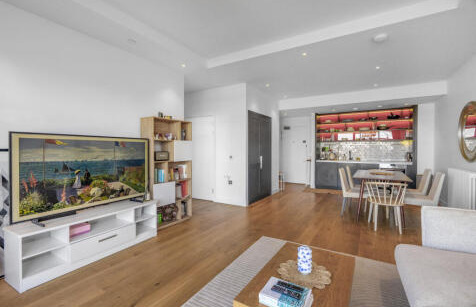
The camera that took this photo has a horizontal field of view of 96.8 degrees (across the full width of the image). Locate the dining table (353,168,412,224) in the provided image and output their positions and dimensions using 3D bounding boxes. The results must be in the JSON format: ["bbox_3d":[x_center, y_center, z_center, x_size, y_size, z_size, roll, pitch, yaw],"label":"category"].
[{"bbox_3d":[2.765,0.795,4.117,0.830,0.755,1.520,1,1,33],"label":"dining table"}]

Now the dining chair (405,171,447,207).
[{"bbox_3d":[2.908,0.742,3.466,0.590,0.880,0.470,1,1,32],"label":"dining chair"}]

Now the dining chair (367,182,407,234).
[{"bbox_3d":[2.297,0.809,3.342,0.520,0.745,0.510,0,1,24],"label":"dining chair"}]

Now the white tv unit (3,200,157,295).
[{"bbox_3d":[-1.675,0.940,2.499,0.400,0.486,1.400,1,1,30],"label":"white tv unit"}]

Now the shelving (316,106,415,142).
[{"bbox_3d":[3.681,-0.779,6.353,2.420,0.870,0.450,1,1,30],"label":"shelving"}]

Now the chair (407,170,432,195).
[{"bbox_3d":[3.206,0.736,3.999,0.580,0.880,0.470,1,1,32],"label":"chair"}]

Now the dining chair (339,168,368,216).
[{"bbox_3d":[2.258,0.734,3.959,0.570,0.880,0.470,1,1,37],"label":"dining chair"}]

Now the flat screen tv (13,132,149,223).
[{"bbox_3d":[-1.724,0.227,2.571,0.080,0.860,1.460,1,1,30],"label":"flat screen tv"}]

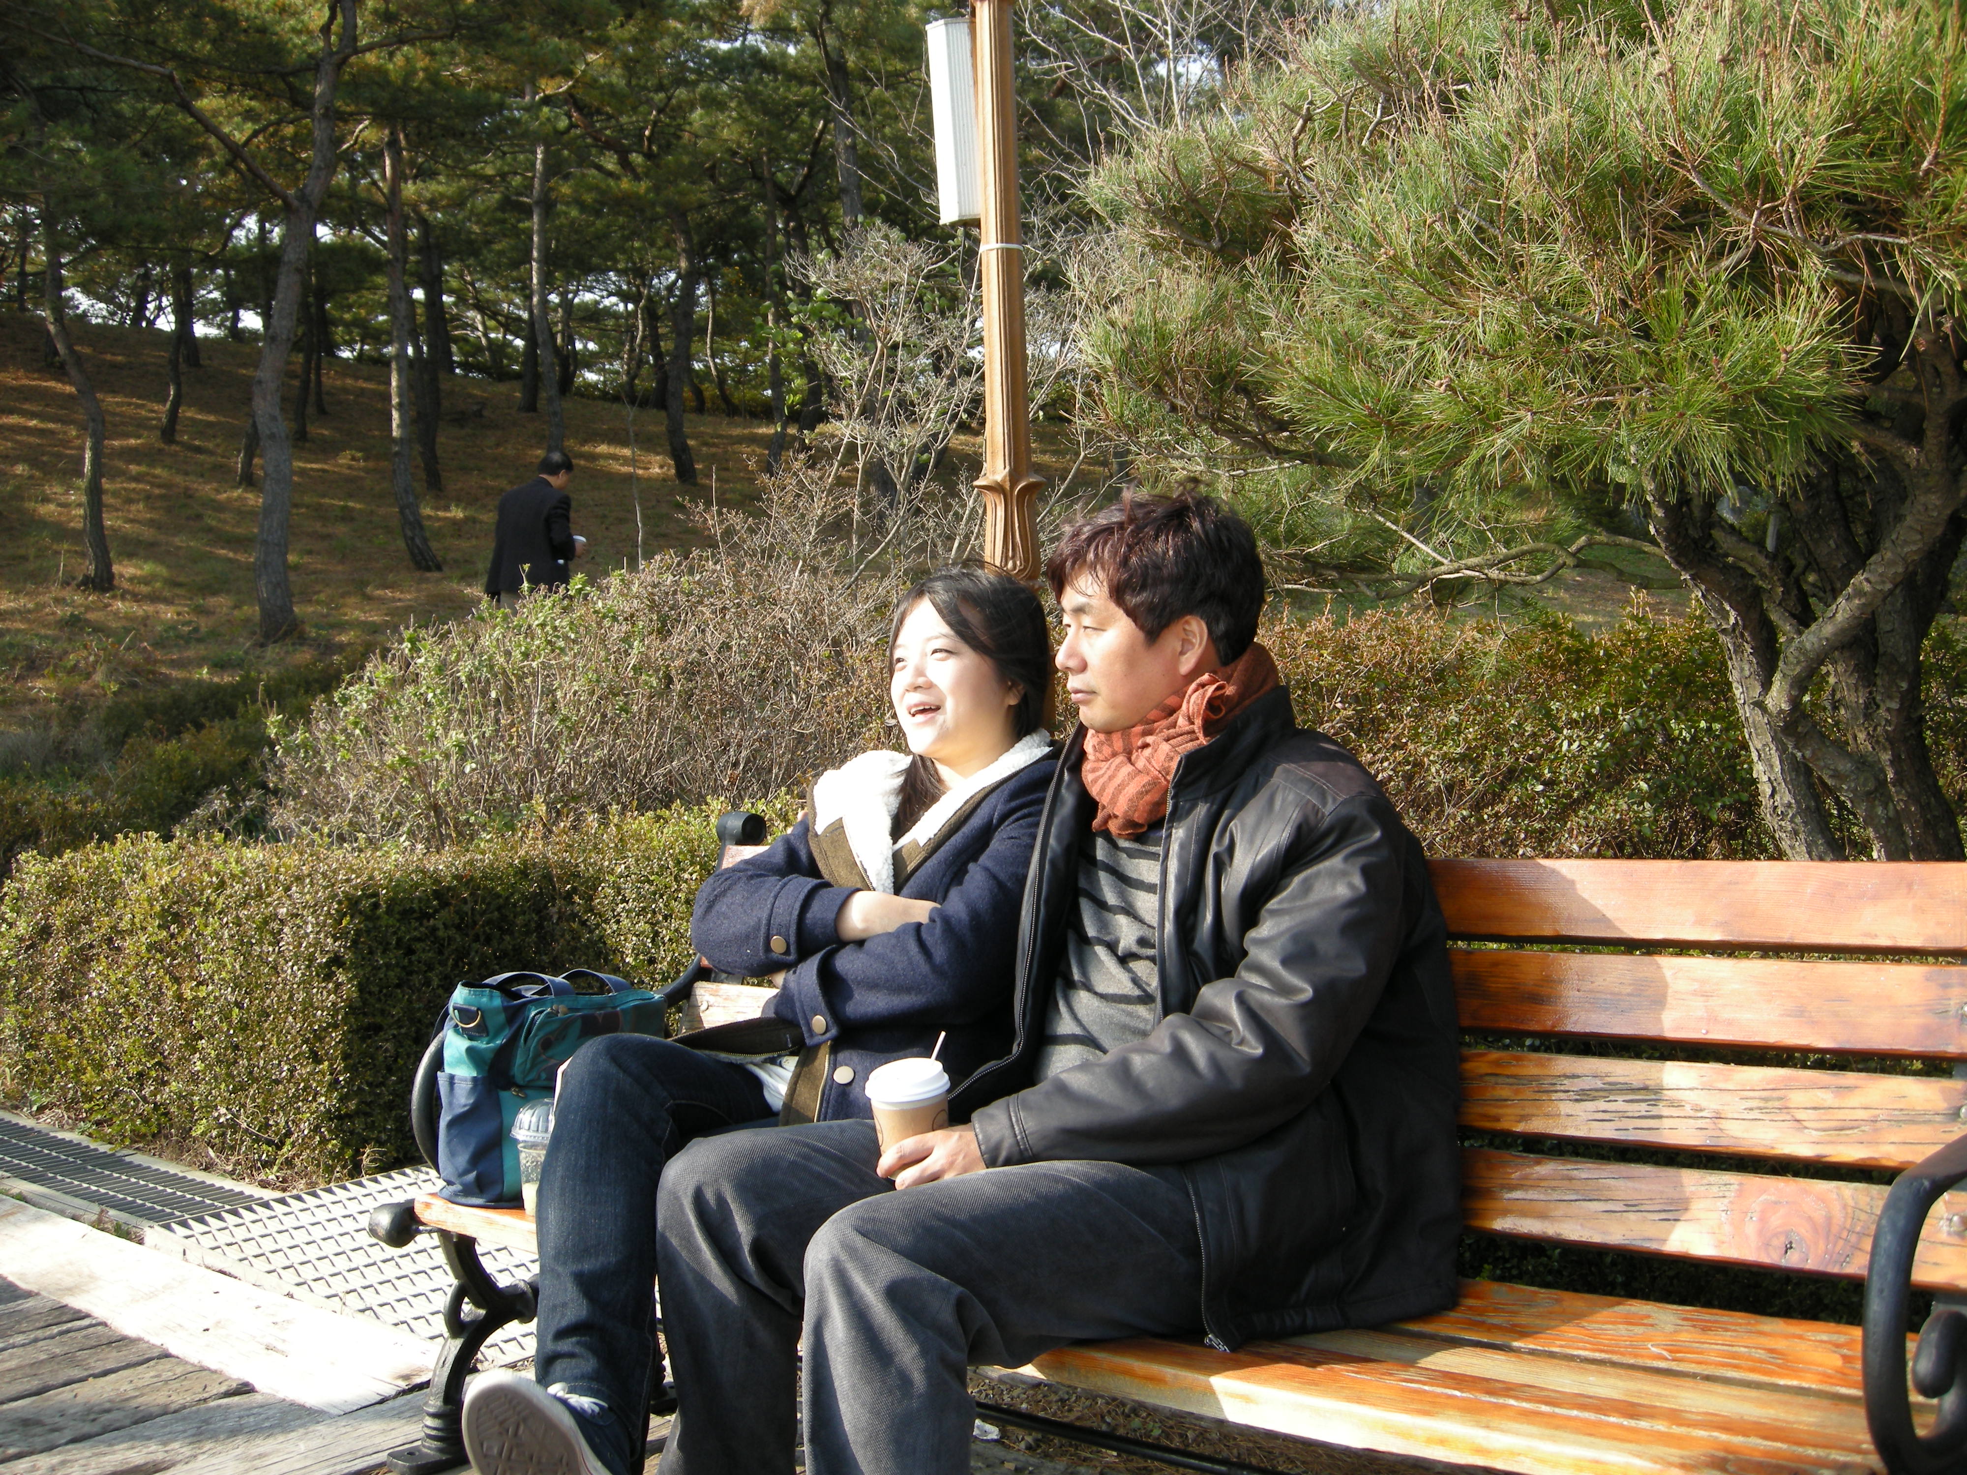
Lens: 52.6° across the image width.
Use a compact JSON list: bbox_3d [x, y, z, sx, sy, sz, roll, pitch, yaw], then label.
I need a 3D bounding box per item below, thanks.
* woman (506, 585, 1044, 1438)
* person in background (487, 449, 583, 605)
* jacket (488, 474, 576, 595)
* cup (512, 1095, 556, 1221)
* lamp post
[{"bbox_3d":[-0.200,0.350,2.160,0.520,1.130,0.840,-2,0,41],"label":"woman"},{"bbox_3d":[-2.810,-0.930,12.400,0.520,1.680,0.420,-2,0,27],"label":"person in background"},{"bbox_3d":[-2.820,-1.260,12.400,0.500,0.770,0.340,-2,0,27],"label":"jacket"},{"bbox_3d":[-0.582,0.562,2.650,0.096,0.163,0.096,-2,0,0],"label":"cup"},{"bbox_3d":[0.045,-0.950,4.400,0.350,3.900,0.350,-2,0,41],"label":"lamp post"}]

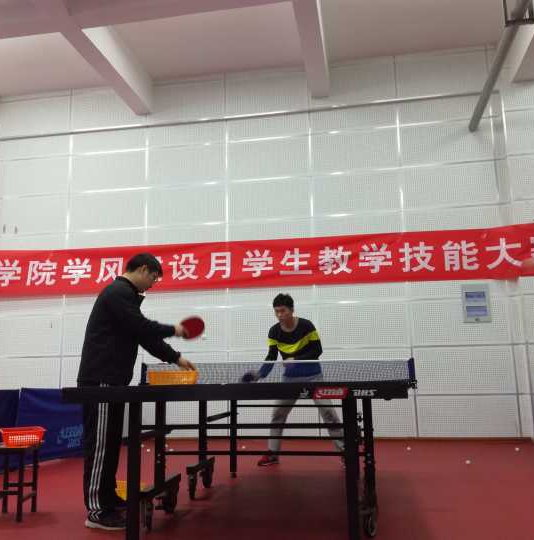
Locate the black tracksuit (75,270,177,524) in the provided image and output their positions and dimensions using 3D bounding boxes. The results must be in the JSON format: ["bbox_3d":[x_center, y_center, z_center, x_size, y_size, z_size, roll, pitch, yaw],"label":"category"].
[{"bbox_3d":[-0.864,0.752,3.503,0.570,1.360,0.540,2,-11,-18],"label":"black tracksuit"}]

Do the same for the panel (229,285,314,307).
[{"bbox_3d":[0.056,0.193,7.592,1.200,0.600,0.040,-3,-11,10],"label":"panel"}]

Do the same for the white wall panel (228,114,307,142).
[{"bbox_3d":[0.013,-2.009,7.923,1.192,0.320,0.030,-3,-10,9],"label":"white wall panel"}]

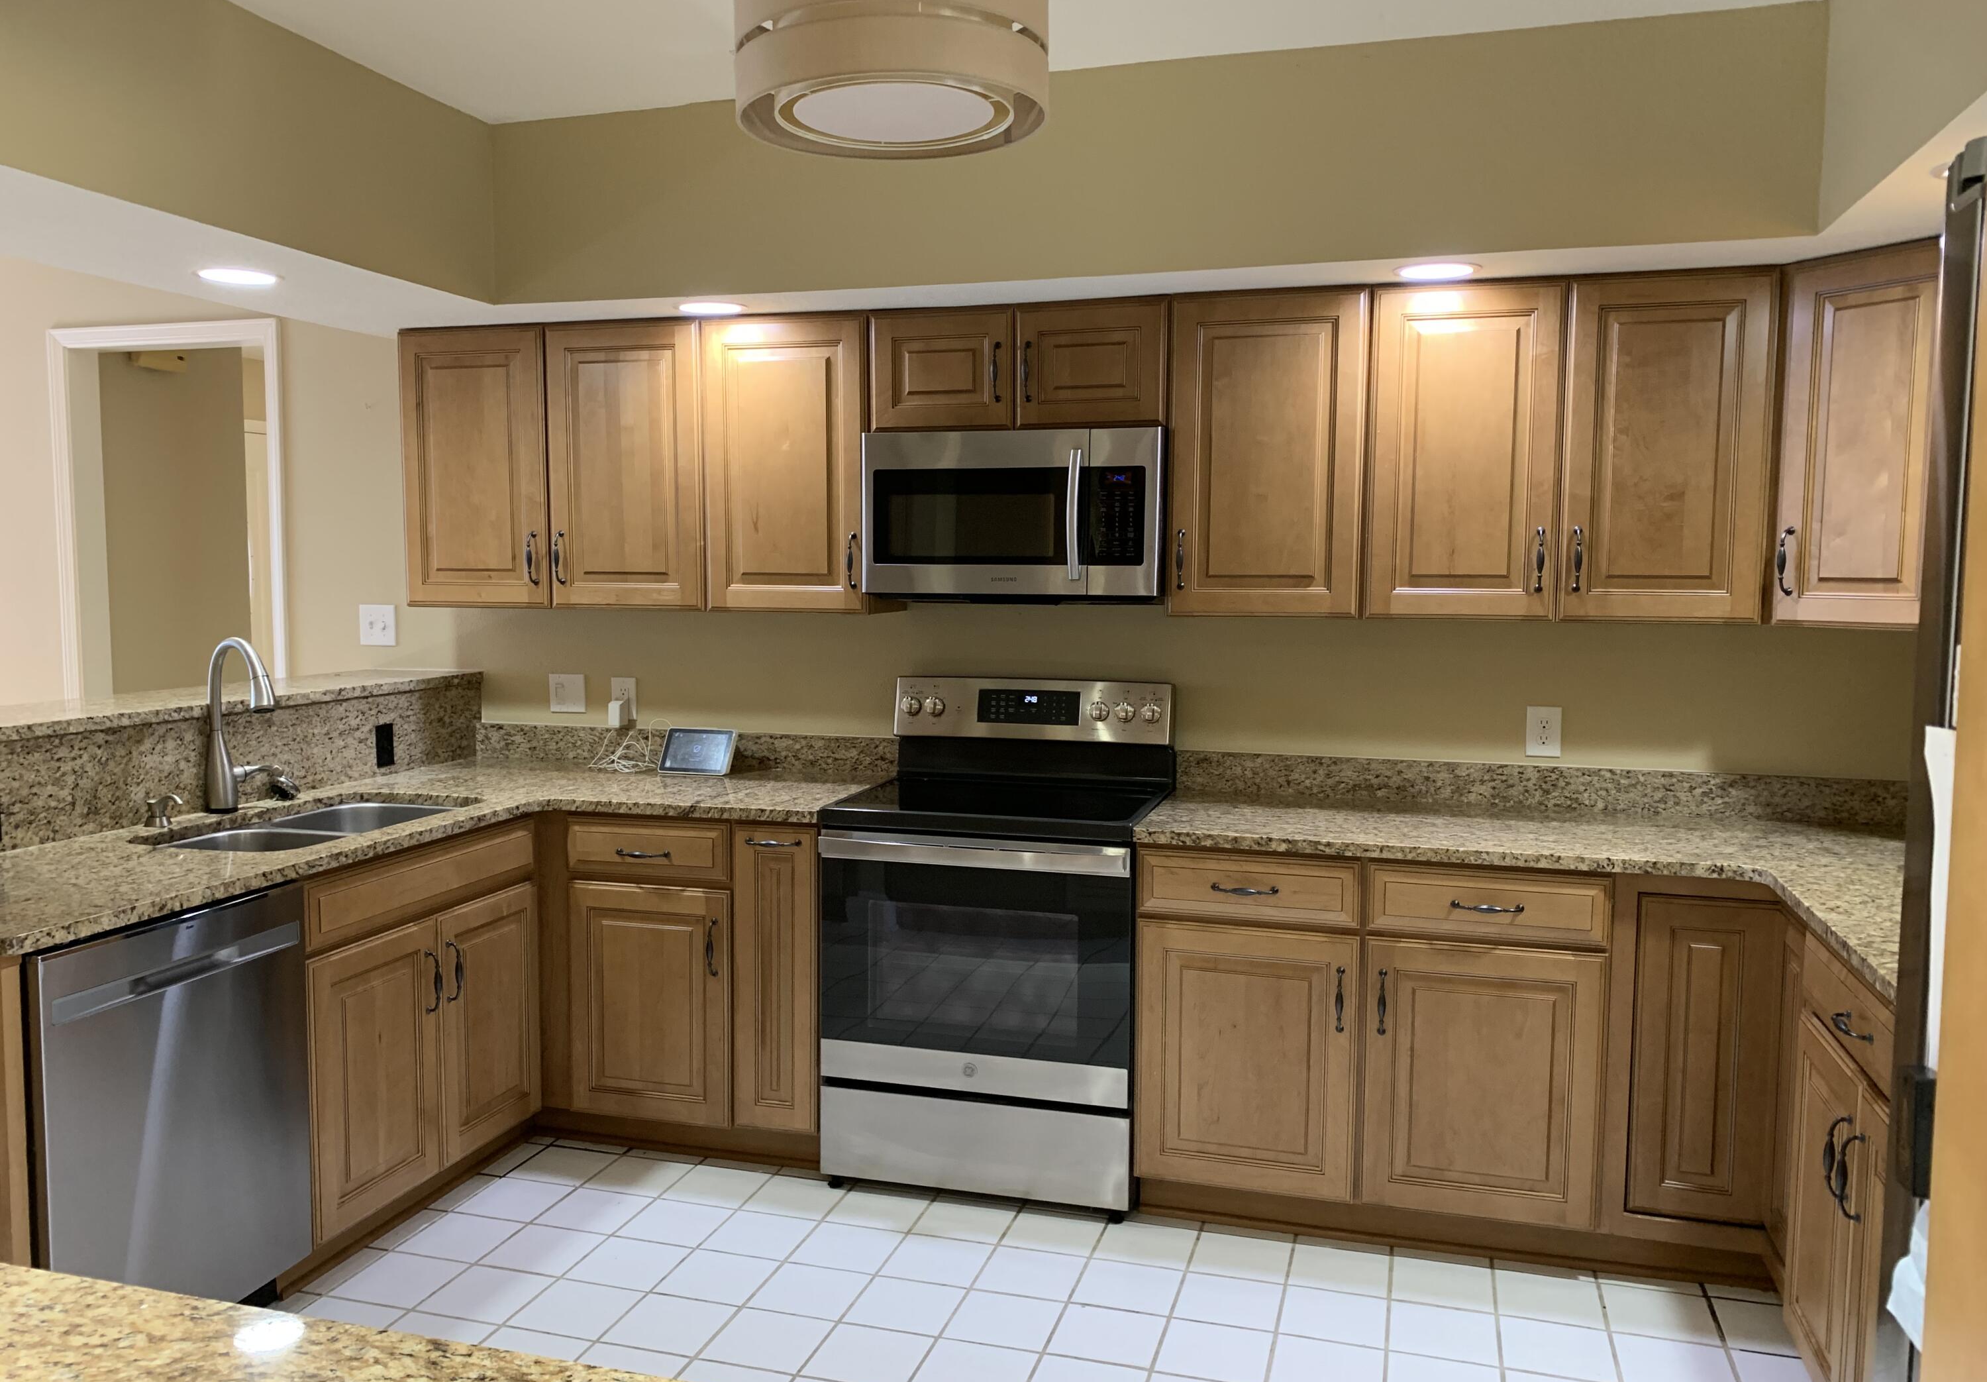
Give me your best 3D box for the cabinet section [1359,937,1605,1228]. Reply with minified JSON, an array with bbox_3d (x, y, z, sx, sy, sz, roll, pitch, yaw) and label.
[{"bbox_3d":[1.100,0.807,3.398,0.483,0.591,0.520,2,5,16],"label":"cabinet section"}]

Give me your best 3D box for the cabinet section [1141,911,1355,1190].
[{"bbox_3d":[0.625,0.793,3.535,0.488,0.591,0.520,2,5,16],"label":"cabinet section"}]

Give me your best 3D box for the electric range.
[{"bbox_3d":[0.025,0.587,3.730,0.757,1.193,0.685,2,5,16],"label":"electric range"}]

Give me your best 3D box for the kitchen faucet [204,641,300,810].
[{"bbox_3d":[-1.784,0.083,3.588,0.205,0.420,0.150,3,5,26],"label":"kitchen faucet"}]

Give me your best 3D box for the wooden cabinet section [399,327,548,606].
[{"bbox_3d":[-1.381,-0.618,4.234,0.453,0.757,0.310,2,5,16],"label":"wooden cabinet section"}]

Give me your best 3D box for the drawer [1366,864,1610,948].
[{"bbox_3d":[1.128,0.440,3.439,0.497,0.150,0.550,2,5,16],"label":"drawer"}]

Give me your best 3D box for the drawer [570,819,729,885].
[{"bbox_3d":[-0.786,0.374,3.929,0.443,0.145,0.496,2,5,16],"label":"drawer"}]

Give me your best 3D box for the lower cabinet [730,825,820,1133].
[{"bbox_3d":[-0.448,0.683,3.909,0.225,0.759,0.598,2,5,16],"label":"lower cabinet"}]

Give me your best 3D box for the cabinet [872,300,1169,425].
[{"bbox_3d":[0.099,-0.815,3.851,0.757,0.305,0.330,2,5,16],"label":"cabinet"}]

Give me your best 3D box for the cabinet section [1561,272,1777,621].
[{"bbox_3d":[1.508,-0.534,3.397,0.417,0.757,0.310,2,5,16],"label":"cabinet section"}]

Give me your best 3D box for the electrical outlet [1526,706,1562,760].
[{"bbox_3d":[1.372,0.104,3.721,0.079,0.122,0.012,2,5,16],"label":"electrical outlet"}]

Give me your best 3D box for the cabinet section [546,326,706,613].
[{"bbox_3d":[-0.937,-0.605,4.105,0.455,0.757,0.310,2,5,16],"label":"cabinet section"}]

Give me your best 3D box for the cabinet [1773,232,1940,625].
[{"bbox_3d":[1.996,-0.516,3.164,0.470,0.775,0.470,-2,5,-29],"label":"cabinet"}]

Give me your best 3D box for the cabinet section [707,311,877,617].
[{"bbox_3d":[-0.494,-0.596,3.989,0.450,0.759,0.329,2,5,16],"label":"cabinet section"}]

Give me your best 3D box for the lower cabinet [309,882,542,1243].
[{"bbox_3d":[-1.539,0.791,3.459,0.593,0.601,0.802,2,5,16],"label":"lower cabinet"}]

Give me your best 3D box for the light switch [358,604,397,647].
[{"bbox_3d":[-1.893,-0.202,4.592,0.124,0.123,0.012,2,5,16],"label":"light switch"}]

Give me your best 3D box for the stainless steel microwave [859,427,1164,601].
[{"bbox_3d":[0.087,-0.443,3.844,0.757,0.420,0.410,2,5,16],"label":"stainless steel microwave"}]

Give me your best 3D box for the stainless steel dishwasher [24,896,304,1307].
[{"bbox_3d":[-1.756,0.820,2.846,0.600,0.835,0.605,2,5,16],"label":"stainless steel dishwasher"}]

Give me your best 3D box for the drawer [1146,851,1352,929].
[{"bbox_3d":[0.629,0.416,3.523,0.484,0.145,0.496,2,5,16],"label":"drawer"}]

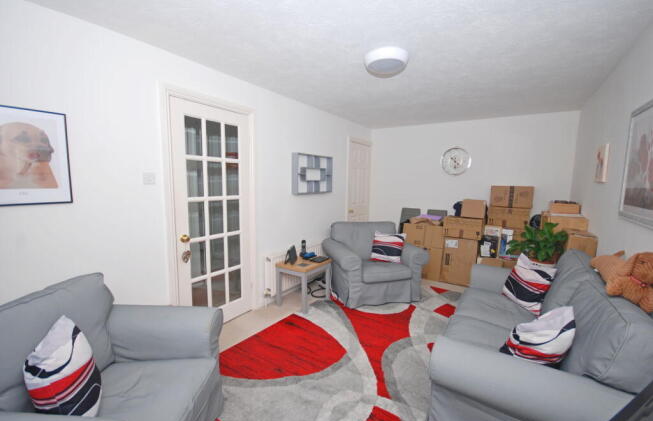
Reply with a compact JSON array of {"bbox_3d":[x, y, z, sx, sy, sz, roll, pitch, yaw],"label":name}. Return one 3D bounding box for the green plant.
[{"bbox_3d":[2.126,0.416,2.793,0.490,0.500,0.470,6,8,35],"label":"green plant"}]

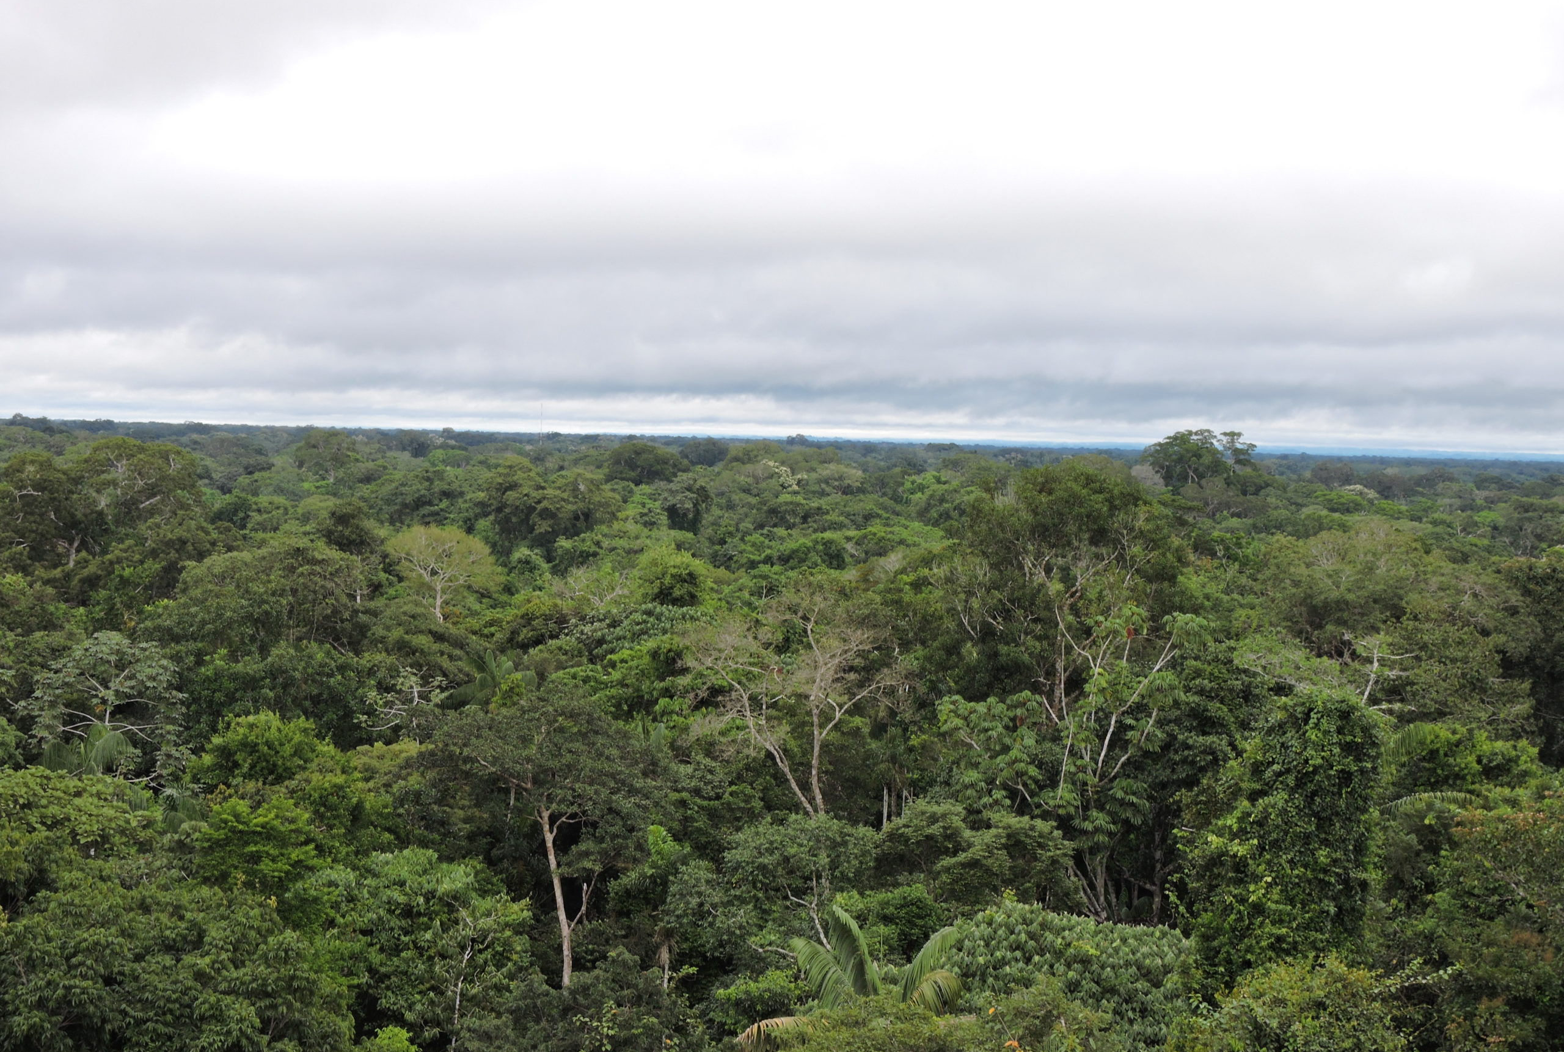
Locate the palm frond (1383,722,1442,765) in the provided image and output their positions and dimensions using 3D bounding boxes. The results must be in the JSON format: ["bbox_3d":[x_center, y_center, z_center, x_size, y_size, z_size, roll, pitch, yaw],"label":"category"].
[{"bbox_3d":[28.366,9.803,132.000,2.800,2.000,1.800,1,2,-17],"label":"palm frond"}]

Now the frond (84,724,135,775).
[{"bbox_3d":[-30.977,10.307,135.000,2.500,2.300,1.800,2,2,22],"label":"frond"}]

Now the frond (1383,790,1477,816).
[{"bbox_3d":[28.639,12.305,130.000,4.300,1.200,1.500,2,2,11],"label":"frond"}]

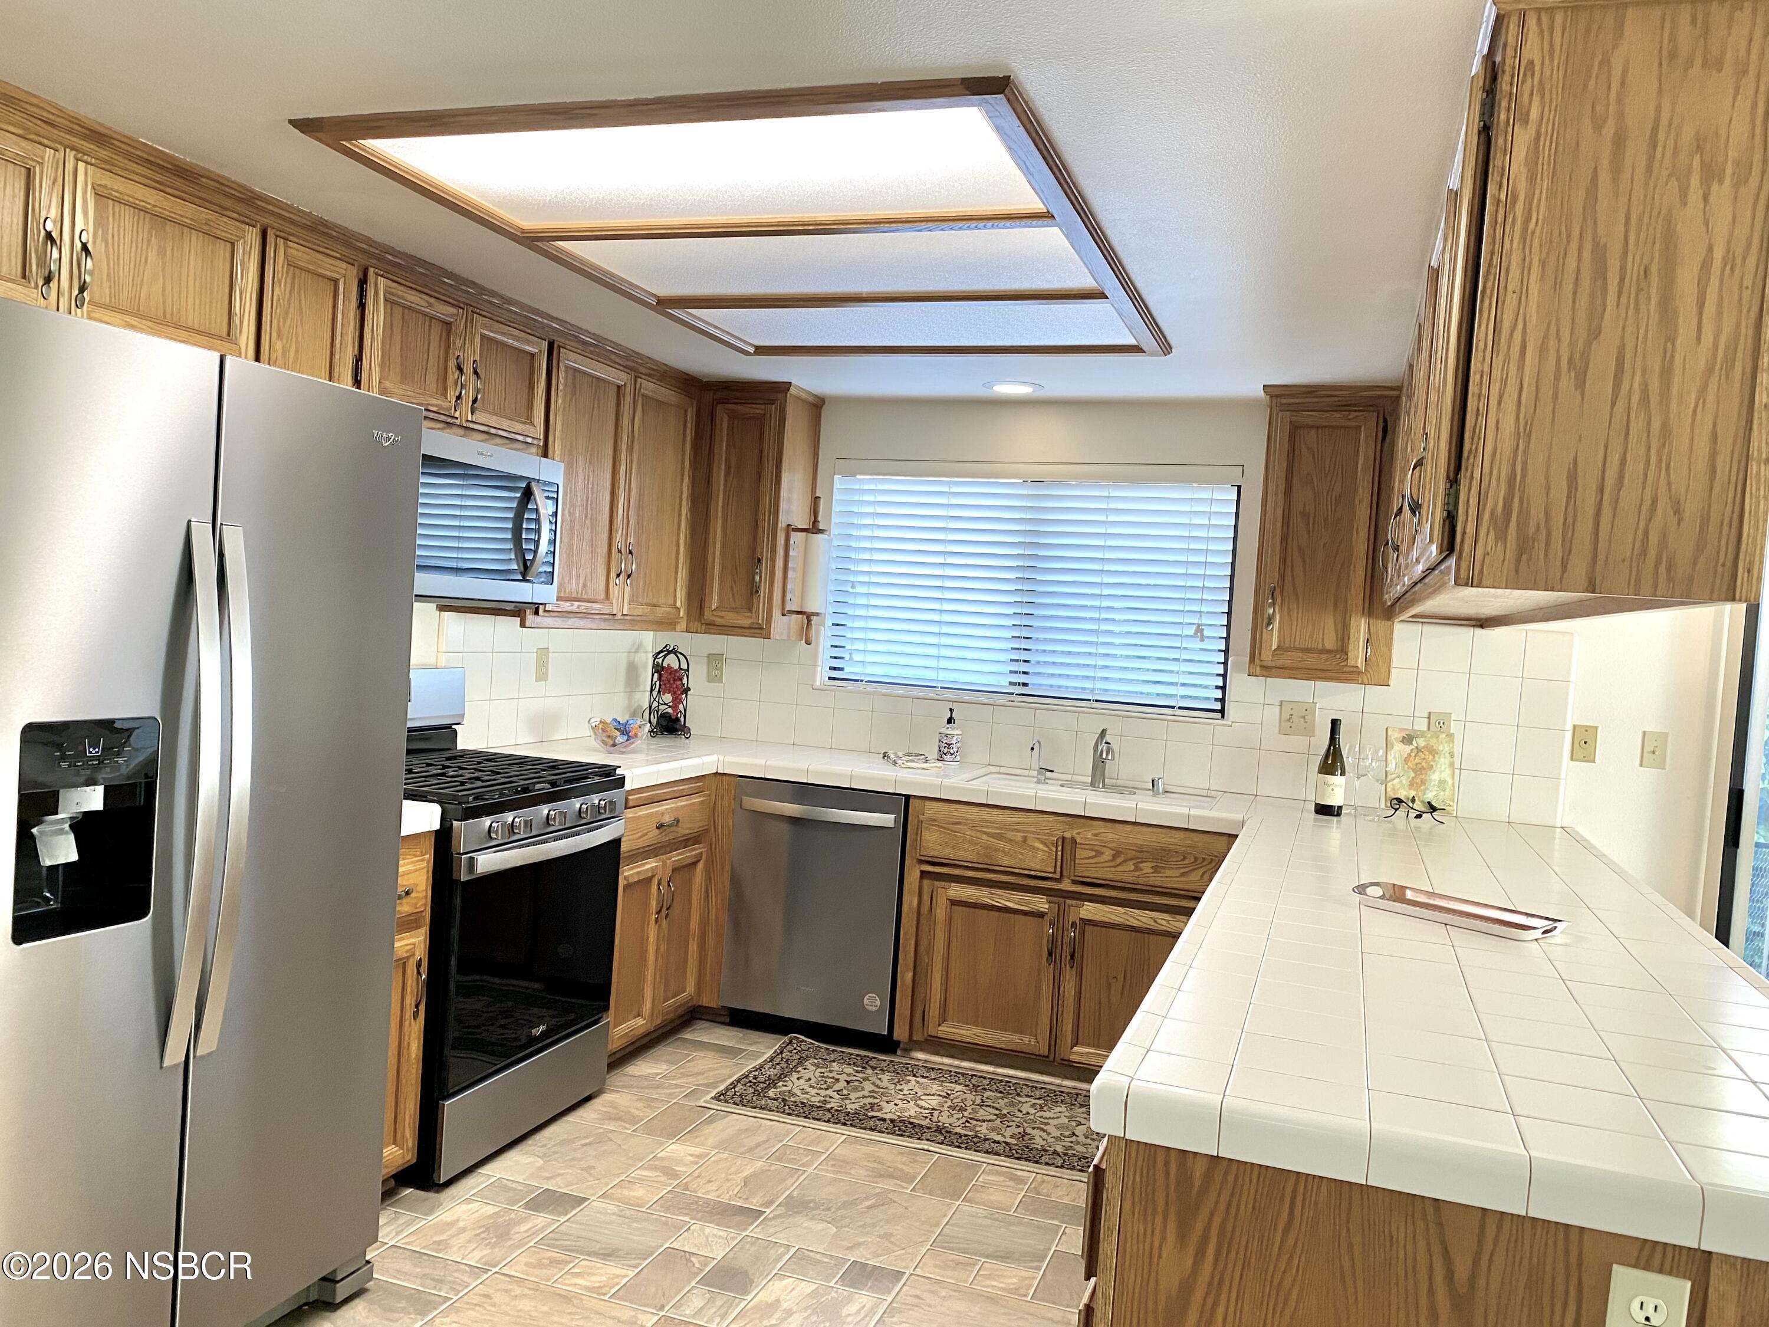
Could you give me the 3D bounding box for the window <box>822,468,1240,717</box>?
[{"bbox_3d":[0.486,-0.268,4.726,1.454,0.789,0.050,5,2,19],"label":"window"}]

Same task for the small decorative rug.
[{"bbox_3d":[0.210,1.307,3.925,1.350,0.020,0.680,5,2,19],"label":"small decorative rug"}]

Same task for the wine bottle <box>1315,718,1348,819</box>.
[{"bbox_3d":[1.381,0.316,4.092,0.080,0.295,0.080,5,2,19],"label":"wine bottle"}]

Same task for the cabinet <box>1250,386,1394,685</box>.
[{"bbox_3d":[1.432,-0.402,4.277,0.422,0.909,0.337,5,2,19],"label":"cabinet"}]

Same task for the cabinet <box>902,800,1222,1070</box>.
[{"bbox_3d":[0.623,0.878,4.374,1.018,0.830,0.570,5,2,19],"label":"cabinet"}]

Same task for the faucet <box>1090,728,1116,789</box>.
[{"bbox_3d":[0.725,0.317,4.382,0.060,0.206,0.211,4,2,0],"label":"faucet"}]

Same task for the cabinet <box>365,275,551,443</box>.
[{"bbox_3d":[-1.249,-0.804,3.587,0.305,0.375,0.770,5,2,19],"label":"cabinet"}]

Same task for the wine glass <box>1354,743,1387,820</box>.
[{"bbox_3d":[1.521,0.364,4.081,0.086,0.218,0.086,5,2,19],"label":"wine glass"}]

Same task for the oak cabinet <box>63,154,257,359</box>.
[{"bbox_3d":[-1.588,-0.796,2.714,0.332,0.347,0.467,5,2,19],"label":"oak cabinet"}]

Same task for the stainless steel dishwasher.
[{"bbox_3d":[-0.147,0.823,4.677,0.608,0.844,0.613,5,2,19],"label":"stainless steel dishwasher"}]

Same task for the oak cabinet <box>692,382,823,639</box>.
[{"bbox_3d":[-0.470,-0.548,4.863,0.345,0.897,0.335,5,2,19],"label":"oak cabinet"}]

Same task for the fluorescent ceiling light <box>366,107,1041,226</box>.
[{"bbox_3d":[-0.329,-0.942,2.552,1.226,0.060,0.563,5,2,19],"label":"fluorescent ceiling light"}]

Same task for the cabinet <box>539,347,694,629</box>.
[{"bbox_3d":[-1.007,-0.551,4.429,0.332,0.864,0.975,5,2,19],"label":"cabinet"}]

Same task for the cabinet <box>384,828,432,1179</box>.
[{"bbox_3d":[-1.428,0.784,3.108,0.623,0.844,0.322,5,2,19],"label":"cabinet"}]

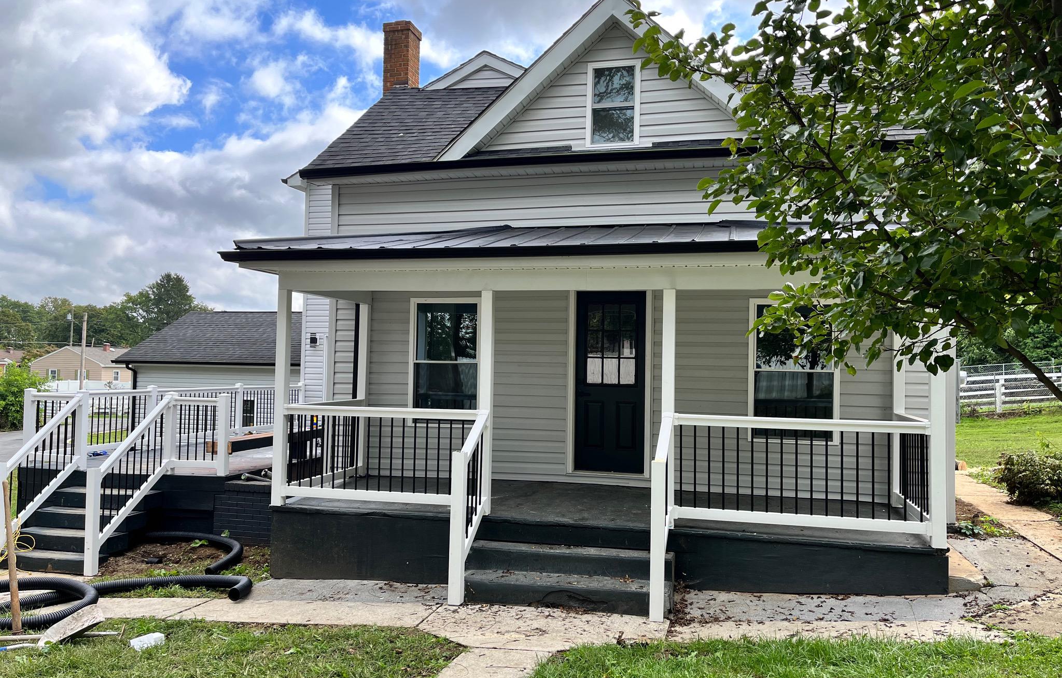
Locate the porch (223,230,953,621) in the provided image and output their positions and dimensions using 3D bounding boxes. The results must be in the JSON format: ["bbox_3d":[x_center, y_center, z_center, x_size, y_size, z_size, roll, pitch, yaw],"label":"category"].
[{"bbox_3d":[0.601,0.416,7.611,6.460,3.610,2.890,0,-3,14],"label":"porch"}]

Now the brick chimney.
[{"bbox_3d":[-2.006,-4.285,12.422,0.460,1.160,0.450,0,-3,14],"label":"brick chimney"}]

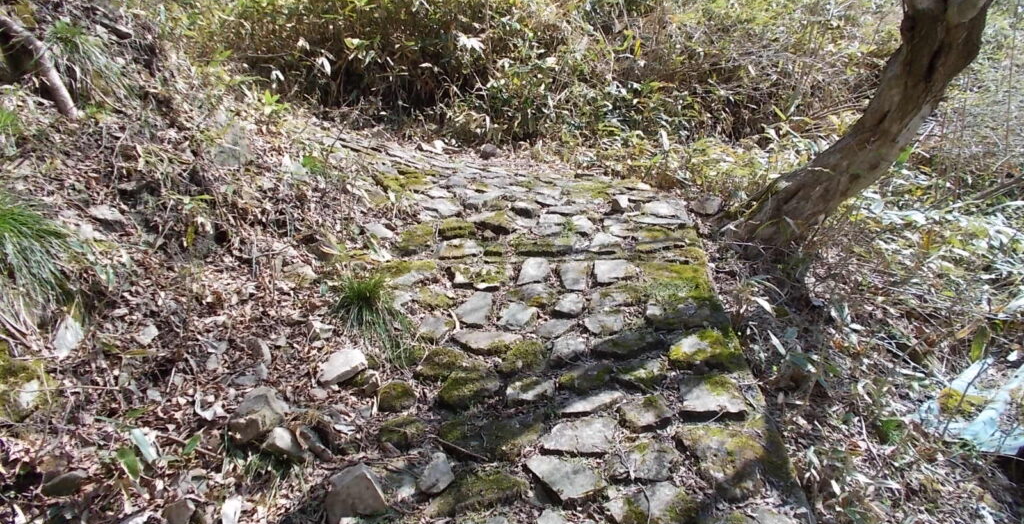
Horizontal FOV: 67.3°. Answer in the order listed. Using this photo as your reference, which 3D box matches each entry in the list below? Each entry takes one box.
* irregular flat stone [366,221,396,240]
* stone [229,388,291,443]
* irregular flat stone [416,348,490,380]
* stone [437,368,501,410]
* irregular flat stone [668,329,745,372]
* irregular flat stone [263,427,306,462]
[{"bbox_3d":[-0.697,-0.170,4.120,0.150,0.060,0.140,-1,20,-4],"label":"irregular flat stone"},{"bbox_3d":[-0.811,0.491,2.473,0.165,0.105,0.150,-2,18,-6],"label":"stone"},{"bbox_3d":[-0.221,0.381,2.896,0.245,0.070,0.140,1,23,3],"label":"irregular flat stone"},{"bbox_3d":[-0.152,0.450,2.728,0.205,0.080,0.135,4,23,8],"label":"stone"},{"bbox_3d":[0.751,0.342,2.990,0.260,0.085,0.180,2,23,6],"label":"irregular flat stone"},{"bbox_3d":[-0.697,0.559,2.361,0.120,0.075,0.085,-4,19,-11],"label":"irregular flat stone"}]

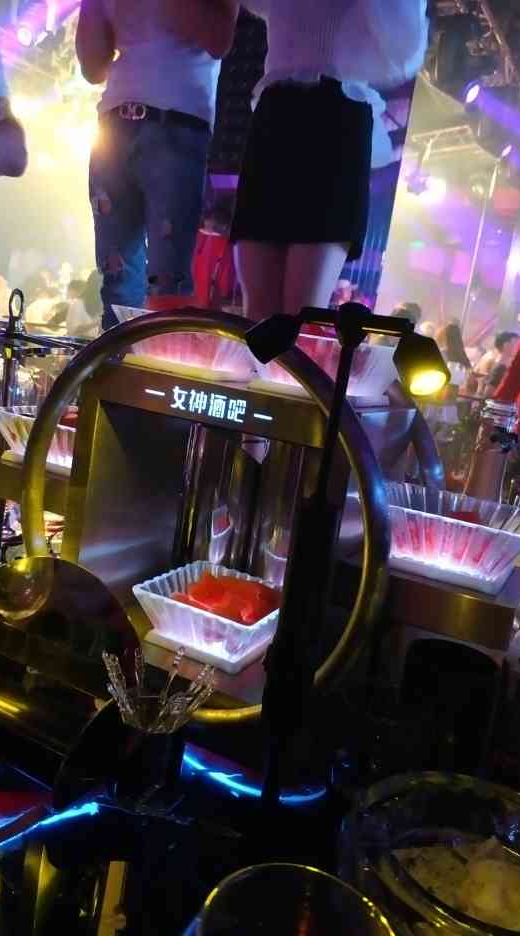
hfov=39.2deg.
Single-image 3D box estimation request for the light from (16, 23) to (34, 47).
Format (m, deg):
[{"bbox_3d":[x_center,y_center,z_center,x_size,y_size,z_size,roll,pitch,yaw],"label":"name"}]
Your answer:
[{"bbox_3d":[-2.572,-4.755,8.000,0.220,0.270,0.240,5,10,-20],"label":"light"}]

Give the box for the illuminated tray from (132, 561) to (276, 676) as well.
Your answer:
[{"bbox_3d":[-0.050,0.187,0.925,0.166,0.068,0.165,13,11,25],"label":"illuminated tray"}]

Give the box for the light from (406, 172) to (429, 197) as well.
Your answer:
[{"bbox_3d":[1.944,-3.499,9.000,0.280,0.310,0.280,10,10,8],"label":"light"}]

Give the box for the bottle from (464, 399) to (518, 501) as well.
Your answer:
[{"bbox_3d":[0.470,0.002,1.523,0.075,0.280,0.075,12,10,17],"label":"bottle"}]

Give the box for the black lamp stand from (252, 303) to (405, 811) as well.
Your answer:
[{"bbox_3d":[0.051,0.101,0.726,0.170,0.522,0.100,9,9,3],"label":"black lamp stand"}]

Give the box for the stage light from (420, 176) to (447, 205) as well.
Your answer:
[{"bbox_3d":[2.141,-3.425,9.000,0.340,0.340,0.340,10,10,9],"label":"stage light"}]

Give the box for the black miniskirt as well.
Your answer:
[{"bbox_3d":[0.108,-0.785,1.900,0.350,0.435,0.240,13,11,25],"label":"black miniskirt"}]

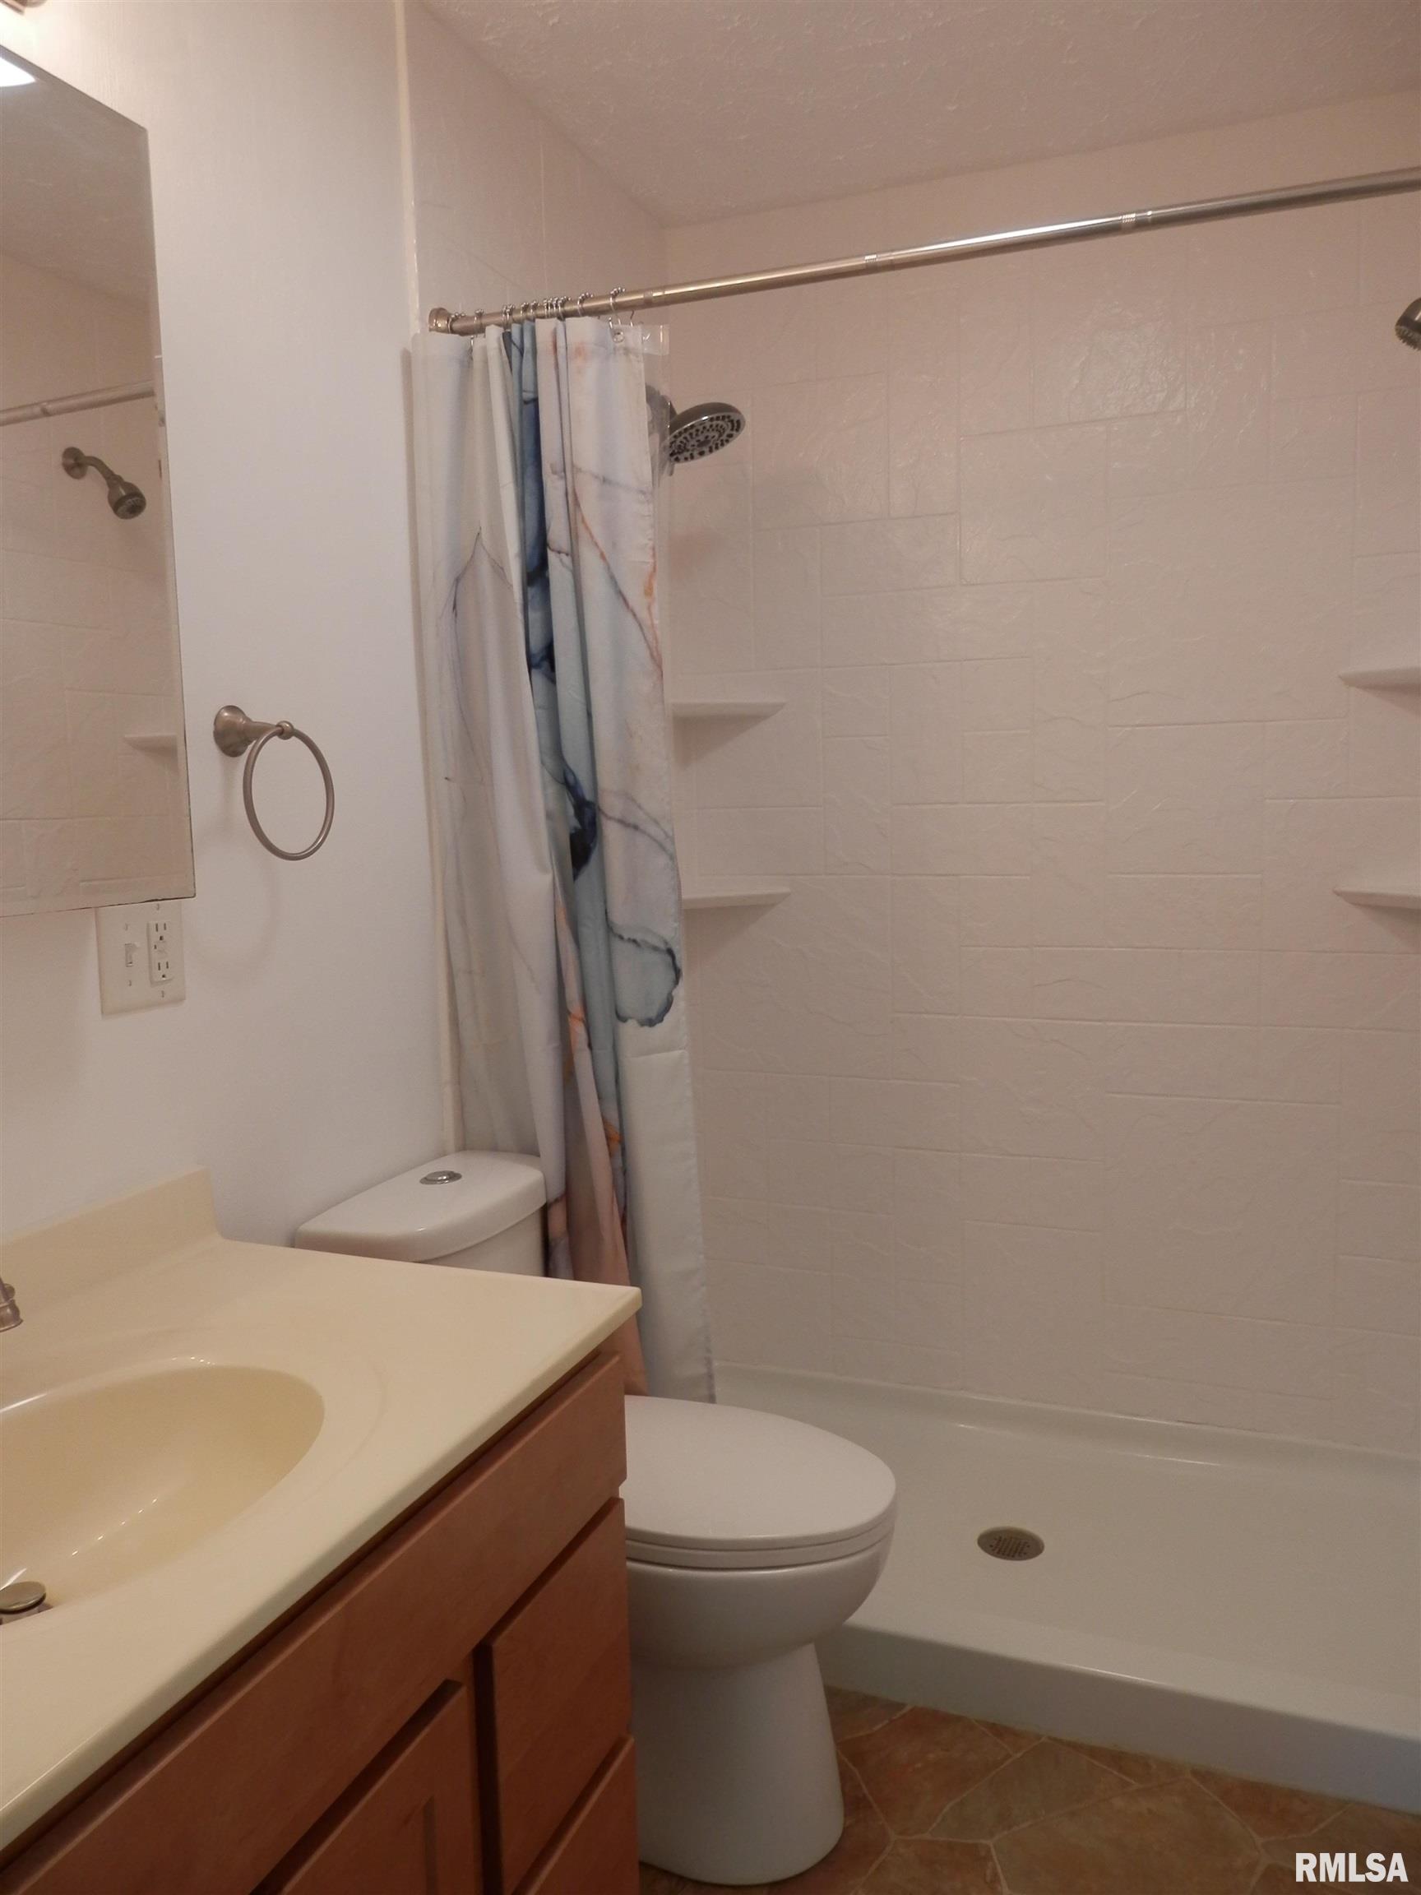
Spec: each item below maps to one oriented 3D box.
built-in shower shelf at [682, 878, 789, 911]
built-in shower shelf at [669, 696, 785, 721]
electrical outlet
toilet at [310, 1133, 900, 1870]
[{"bbox_3d":[0.010,-0.090,2.763,0.237,0.030,0.237,1,7,21],"label":"built-in shower shelf"},{"bbox_3d":[0.002,-0.474,2.722,0.237,0.031,0.237,1,7,21],"label":"built-in shower shelf"},{"bbox_3d":[-0.607,0.007,1.475,0.014,0.115,0.116,1,7,21],"label":"electrical outlet"},{"bbox_3d":[-0.107,0.713,1.795,0.705,0.788,0.415,1,7,21],"label":"toilet"}]

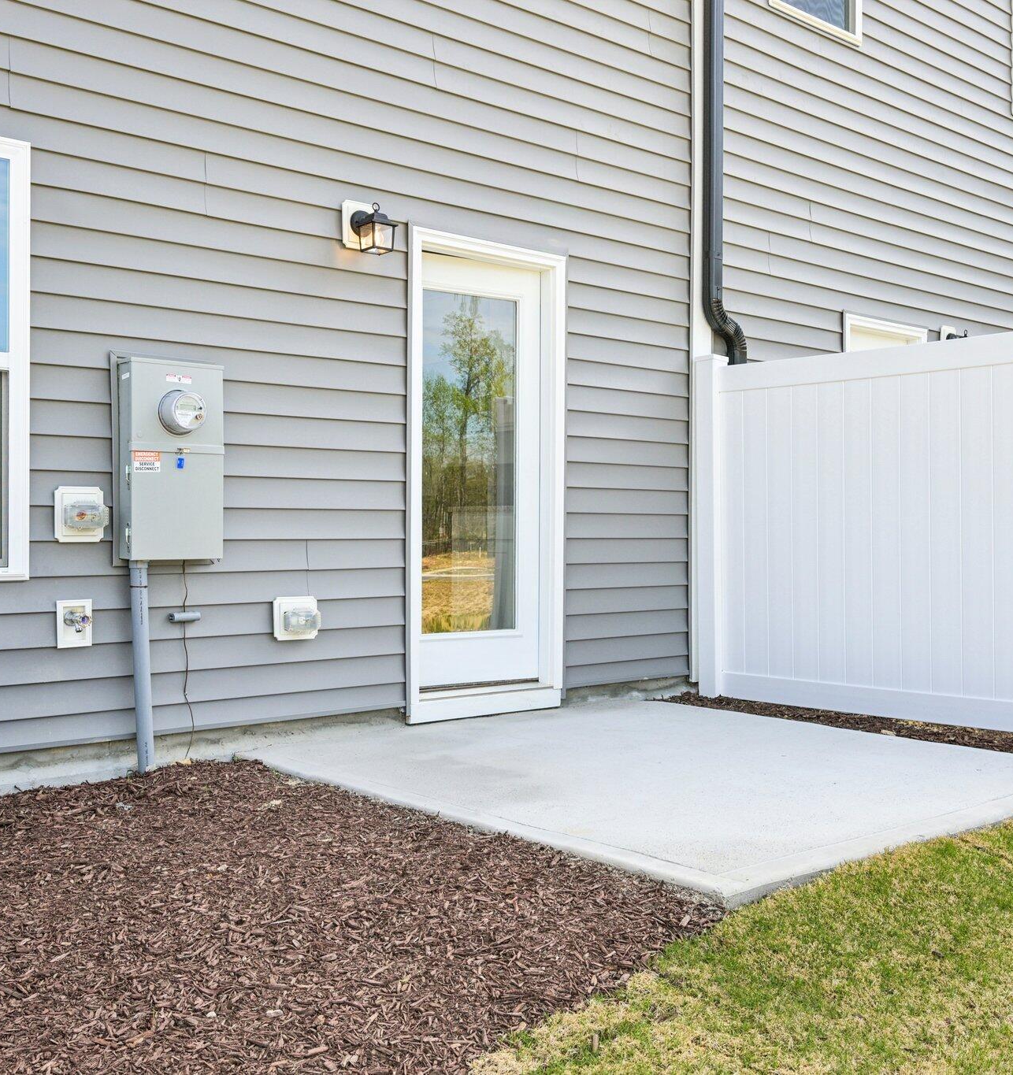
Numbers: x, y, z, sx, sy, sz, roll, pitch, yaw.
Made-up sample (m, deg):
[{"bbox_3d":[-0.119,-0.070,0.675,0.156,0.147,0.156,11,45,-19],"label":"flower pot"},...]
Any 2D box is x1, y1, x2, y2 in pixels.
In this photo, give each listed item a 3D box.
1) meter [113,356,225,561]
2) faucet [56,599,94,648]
[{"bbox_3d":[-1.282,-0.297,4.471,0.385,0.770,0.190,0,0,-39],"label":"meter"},{"bbox_3d":[-1.569,0.320,4.290,0.130,0.175,0.120,0,0,-39],"label":"faucet"}]

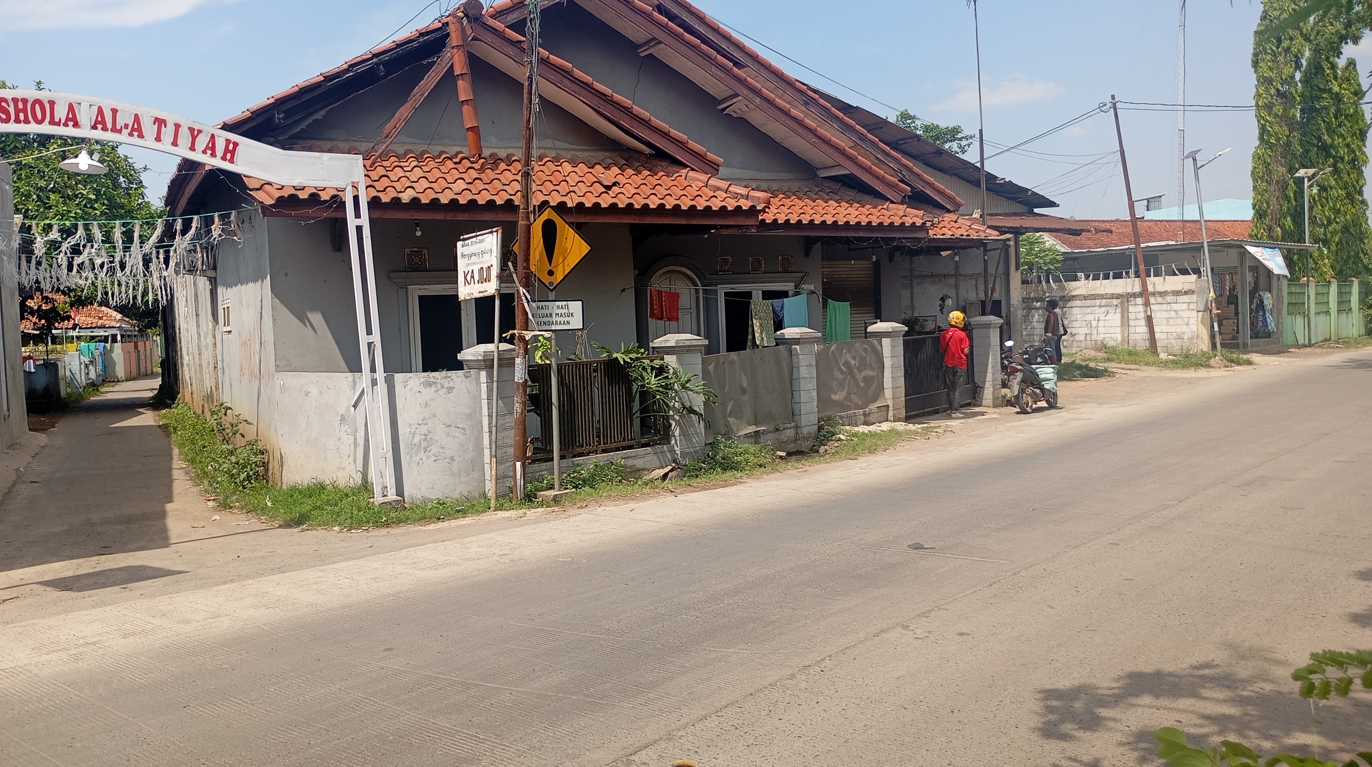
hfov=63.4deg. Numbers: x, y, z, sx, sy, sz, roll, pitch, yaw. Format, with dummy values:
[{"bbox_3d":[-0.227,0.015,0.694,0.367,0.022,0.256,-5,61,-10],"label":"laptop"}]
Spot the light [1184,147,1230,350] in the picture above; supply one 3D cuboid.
[{"bbox_3d":[15.154,-3.815,31.552,1.250,5.875,0.500,-7,1,44],"label":"light"}]

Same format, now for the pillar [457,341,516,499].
[{"bbox_3d":[-1.977,0.365,11.148,0.420,1.530,0.430,0,4,40],"label":"pillar"}]

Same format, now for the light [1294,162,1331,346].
[{"bbox_3d":[20.521,-4.133,36.203,1.150,5.779,0.500,0,4,44],"label":"light"}]

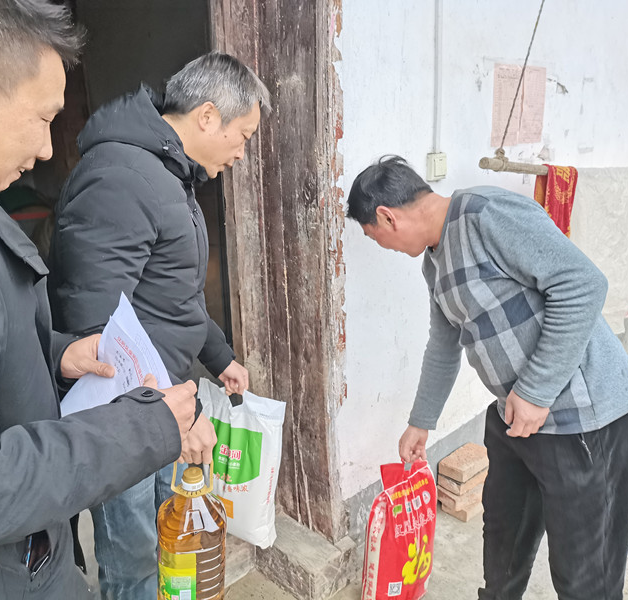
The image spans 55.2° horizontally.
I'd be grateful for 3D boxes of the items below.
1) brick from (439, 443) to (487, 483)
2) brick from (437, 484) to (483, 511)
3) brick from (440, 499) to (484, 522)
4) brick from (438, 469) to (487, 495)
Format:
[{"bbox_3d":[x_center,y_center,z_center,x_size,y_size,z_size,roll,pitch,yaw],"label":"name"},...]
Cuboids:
[{"bbox_3d":[0.647,0.685,2.537,0.236,0.049,0.113,-15,20,-43],"label":"brick"},{"bbox_3d":[0.646,0.793,2.496,0.236,0.049,0.113,-9,16,-26],"label":"brick"},{"bbox_3d":[0.657,0.837,2.514,0.236,0.049,0.113,-14,19,-41],"label":"brick"},{"bbox_3d":[0.643,0.736,2.528,0.236,0.049,0.113,-14,19,-40],"label":"brick"}]

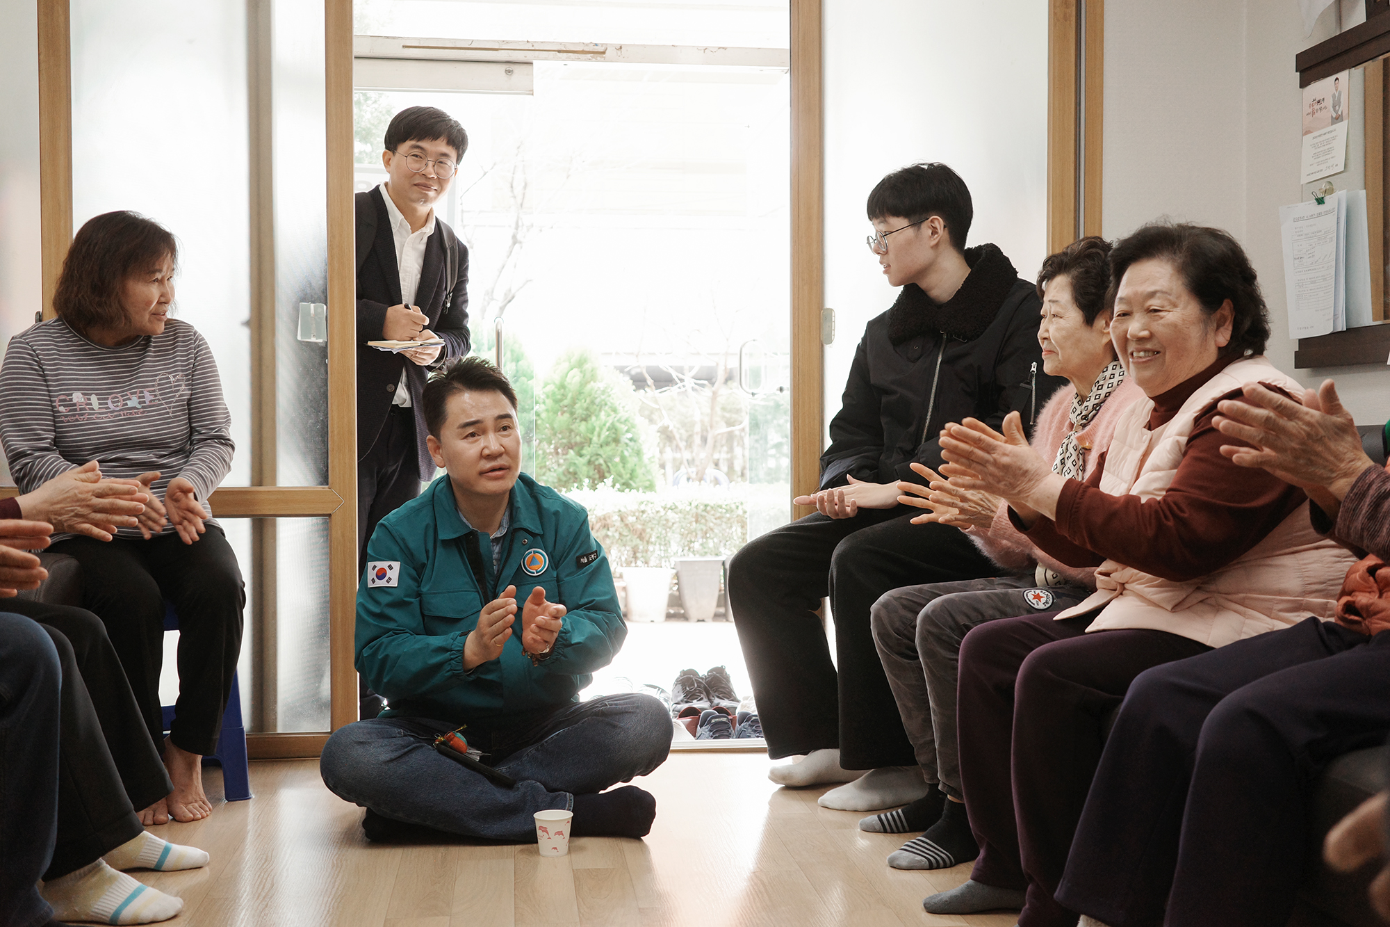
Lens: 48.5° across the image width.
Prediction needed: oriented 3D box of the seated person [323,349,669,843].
[{"bbox_3d":[-0.390,0.233,3.049,0.670,0.885,0.620,0,1,-12],"label":"seated person"}]

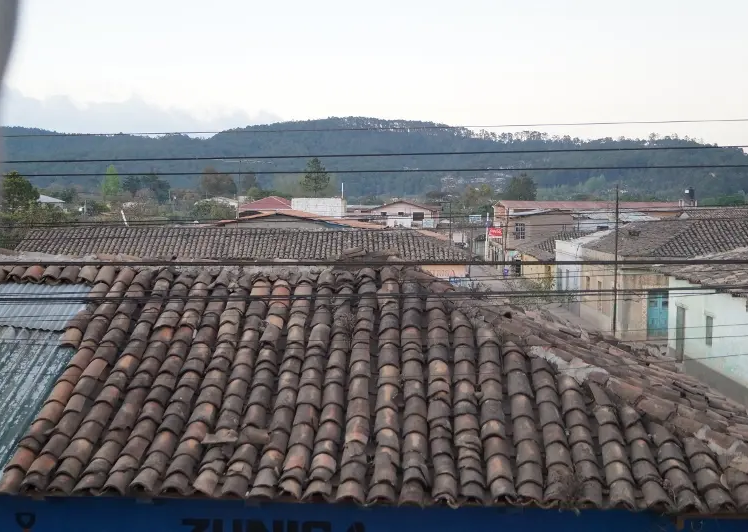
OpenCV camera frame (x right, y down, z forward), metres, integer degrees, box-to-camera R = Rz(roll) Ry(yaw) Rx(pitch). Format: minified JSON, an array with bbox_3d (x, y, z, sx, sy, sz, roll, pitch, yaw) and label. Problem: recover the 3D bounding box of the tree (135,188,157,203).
[{"bbox_3d":[-34.300,-9.630,150.000,3.400,4.000,3.300,0,2,0],"label":"tree"}]

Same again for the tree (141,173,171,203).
[{"bbox_3d":[-43.730,-14.460,200.000,6.200,8.500,6.000,0,2,0],"label":"tree"}]

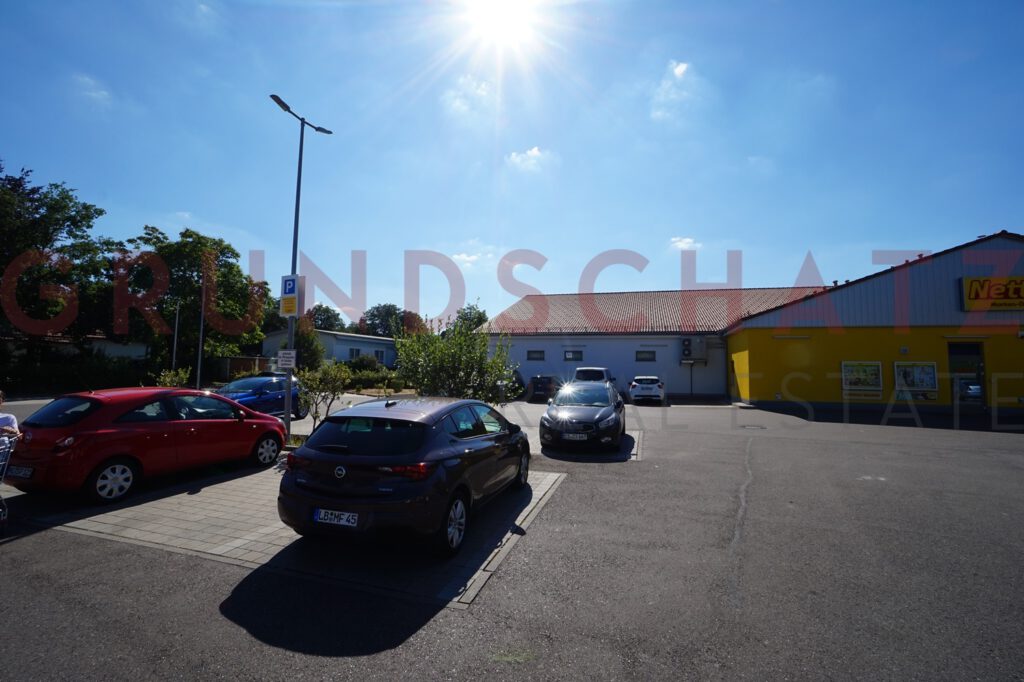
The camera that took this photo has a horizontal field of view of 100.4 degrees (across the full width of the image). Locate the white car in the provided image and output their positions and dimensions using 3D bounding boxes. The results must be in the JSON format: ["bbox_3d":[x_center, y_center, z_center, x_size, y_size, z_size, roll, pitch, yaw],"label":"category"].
[{"bbox_3d":[7.796,2.894,24.568,1.760,1.460,4.000,0,-4,17],"label":"white car"}]

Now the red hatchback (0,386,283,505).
[{"bbox_3d":[-5.842,1.579,7.384,1.740,1.488,4.000,0,-4,17],"label":"red hatchback"}]

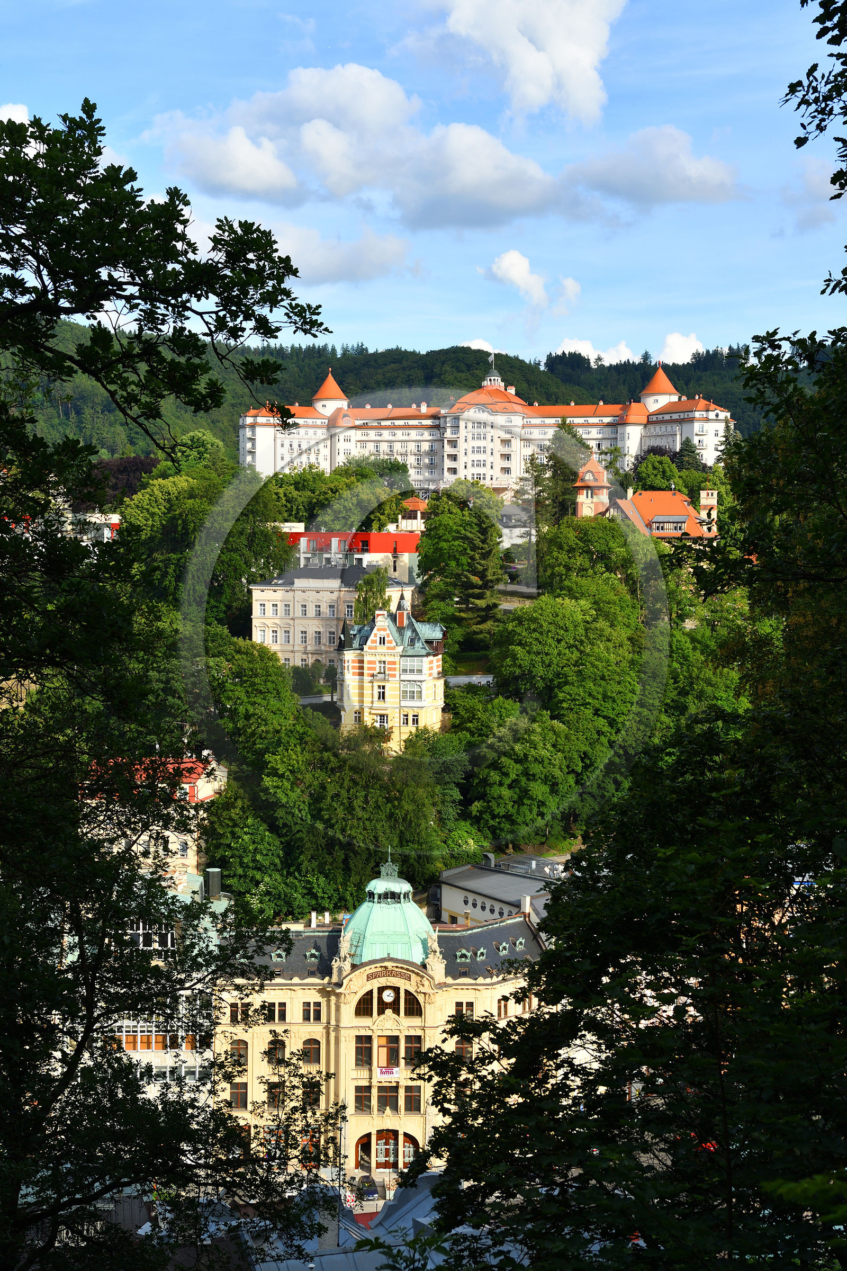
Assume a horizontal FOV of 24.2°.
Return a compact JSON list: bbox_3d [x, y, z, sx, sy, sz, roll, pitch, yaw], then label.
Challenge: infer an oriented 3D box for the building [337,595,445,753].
[{"bbox_3d":[-4.900,5.130,300.940,16.200,23.630,15.000,0,5,0],"label":"building"}]

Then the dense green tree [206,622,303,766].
[{"bbox_3d":[-25.030,9.170,288.740,14.070,20.570,13.500,0,5,0],"label":"dense green tree"}]

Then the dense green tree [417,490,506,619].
[{"bbox_3d":[6.490,-12.350,340.140,14.700,24.950,14.000,0,5,0],"label":"dense green tree"}]

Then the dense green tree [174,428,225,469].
[{"bbox_3d":[-56.700,-44.500,500.000,13.000,15.500,13.000,0,5,0],"label":"dense green tree"}]

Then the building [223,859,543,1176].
[{"bbox_3d":[-4.470,39.080,212.440,34.500,32.010,17.000,0,5,0],"label":"building"}]

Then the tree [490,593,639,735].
[{"bbox_3d":[21.650,4.600,303.410,22.870,22.200,19.000,0,5,0],"label":"tree"}]

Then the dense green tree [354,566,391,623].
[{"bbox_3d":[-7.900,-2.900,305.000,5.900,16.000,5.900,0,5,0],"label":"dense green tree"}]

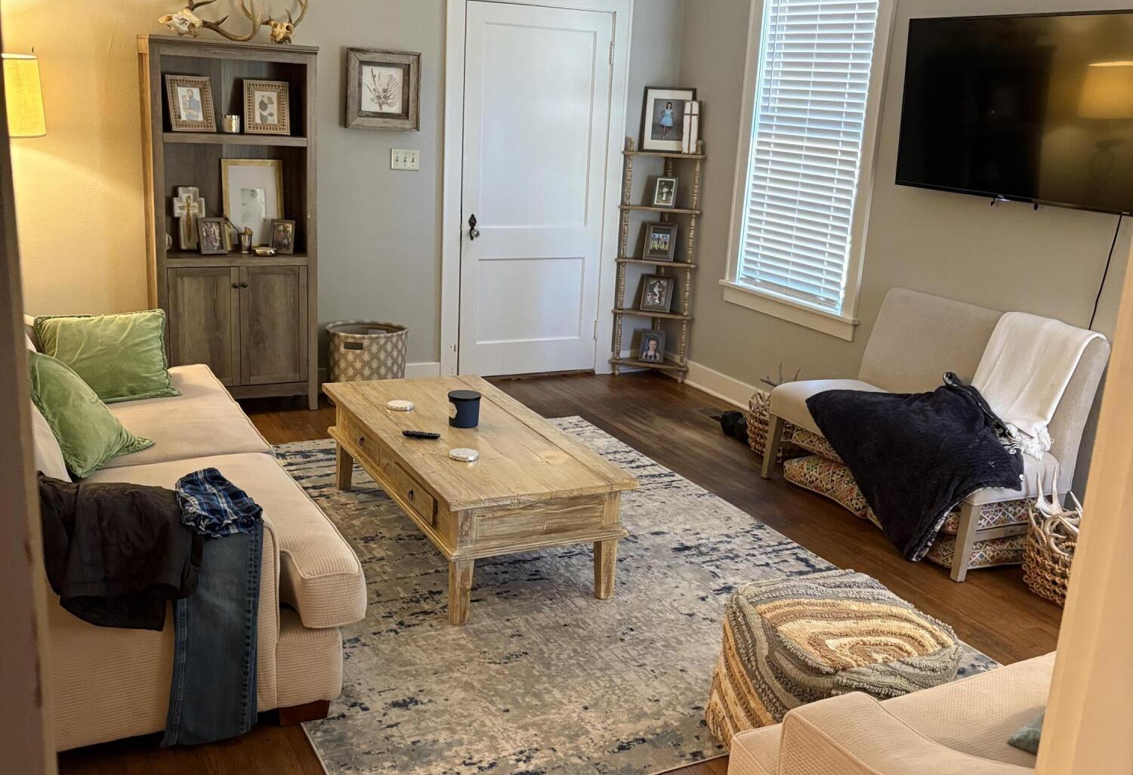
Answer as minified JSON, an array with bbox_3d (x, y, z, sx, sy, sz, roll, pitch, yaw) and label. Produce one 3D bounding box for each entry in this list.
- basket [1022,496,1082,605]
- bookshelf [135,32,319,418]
[{"bbox_3d":[1.911,0.633,4.030,0.330,0.256,0.429,-4,16,-26],"label":"basket"},{"bbox_3d":[-1.631,-0.755,5.552,0.772,1.794,0.294,-5,17,-30],"label":"bookshelf"}]

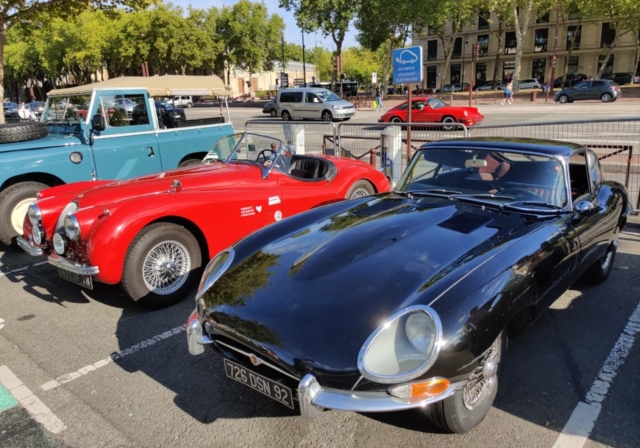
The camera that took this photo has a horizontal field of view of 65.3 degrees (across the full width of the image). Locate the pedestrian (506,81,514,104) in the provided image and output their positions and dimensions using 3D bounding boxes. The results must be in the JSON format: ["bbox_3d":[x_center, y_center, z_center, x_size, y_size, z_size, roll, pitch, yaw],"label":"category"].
[{"bbox_3d":[14.715,-10.157,38.500,0.450,1.700,0.500,8,18,35],"label":"pedestrian"}]

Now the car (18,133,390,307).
[{"bbox_3d":[-0.695,-0.401,5.318,1.580,1.280,4.380,11,20,39],"label":"car"}]

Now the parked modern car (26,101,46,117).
[{"bbox_3d":[-28.395,-11.508,50.000,1.800,1.500,4.300,-12,17,-34],"label":"parked modern car"}]

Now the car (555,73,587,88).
[{"bbox_3d":[32.525,-18.469,64.430,4.250,1.600,1.800,12,20,40],"label":"car"}]

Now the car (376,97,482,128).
[{"bbox_3d":[4.466,-4.445,20.137,4.290,1.310,1.650,10,19,36],"label":"car"}]

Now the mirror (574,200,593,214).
[{"bbox_3d":[1.600,-0.100,3.030,0.115,0.090,0.080,12,21,41],"label":"mirror"}]

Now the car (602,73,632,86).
[{"bbox_3d":[40.775,-20.028,69.000,4.550,1.660,1.830,8,18,35],"label":"car"}]

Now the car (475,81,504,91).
[{"bbox_3d":[23.388,-19.013,68.677,4.300,1.480,1.780,12,20,40],"label":"car"}]

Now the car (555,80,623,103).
[{"bbox_3d":[17.844,-8.825,33.200,4.000,1.460,1.740,10,18,39],"label":"car"}]

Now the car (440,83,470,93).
[{"bbox_3d":[22.885,-22.901,84.000,4.300,1.470,1.780,8,18,35],"label":"car"}]

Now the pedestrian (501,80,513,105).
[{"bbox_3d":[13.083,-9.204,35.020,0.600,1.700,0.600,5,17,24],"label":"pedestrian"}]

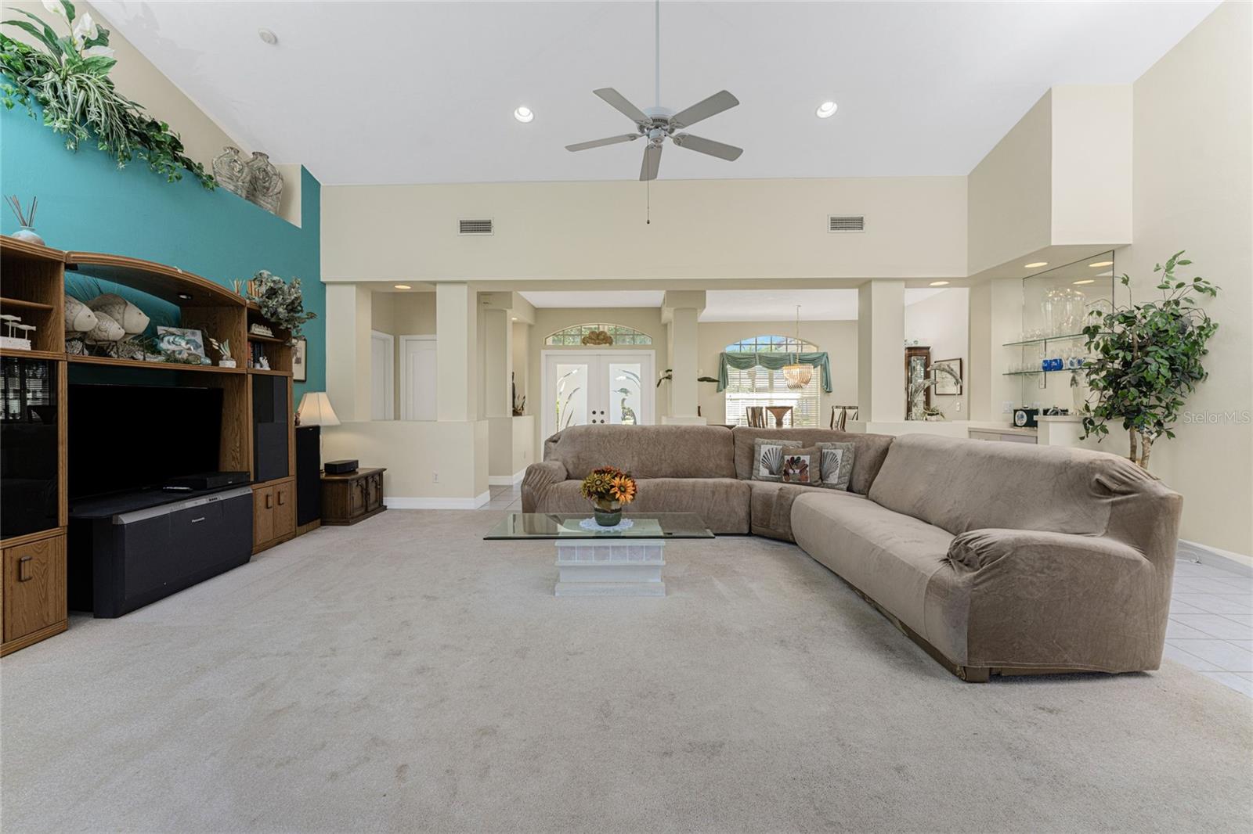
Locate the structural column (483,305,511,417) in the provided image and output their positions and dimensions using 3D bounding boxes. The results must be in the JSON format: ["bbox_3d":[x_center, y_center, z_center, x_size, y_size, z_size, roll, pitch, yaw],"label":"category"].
[{"bbox_3d":[-1.995,-0.830,7.600,0.360,1.680,0.360,0,0,1],"label":"structural column"}]

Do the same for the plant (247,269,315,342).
[{"bbox_3d":[-2.890,-0.930,4.100,0.480,0.570,0.500,0,0,1],"label":"plant"}]

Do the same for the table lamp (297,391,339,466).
[{"bbox_3d":[-3.210,0.155,5.100,0.400,0.810,0.400,0,0,1],"label":"table lamp"}]

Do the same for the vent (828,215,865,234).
[{"bbox_3d":[2.363,-2.069,5.225,0.400,0.195,0.030,0,1,1],"label":"vent"}]

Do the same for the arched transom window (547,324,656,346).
[{"bbox_3d":[-0.484,-1.434,8.440,1.870,0.390,0.100,0,1,1],"label":"arched transom window"}]

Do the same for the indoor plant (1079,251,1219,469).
[{"bbox_3d":[3.550,-0.030,3.330,0.780,2.160,0.750,0,0,1],"label":"indoor plant"}]

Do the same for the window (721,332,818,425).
[{"bbox_3d":[2.875,-0.585,9.650,1.880,2.090,0.130,0,0,1],"label":"window"}]

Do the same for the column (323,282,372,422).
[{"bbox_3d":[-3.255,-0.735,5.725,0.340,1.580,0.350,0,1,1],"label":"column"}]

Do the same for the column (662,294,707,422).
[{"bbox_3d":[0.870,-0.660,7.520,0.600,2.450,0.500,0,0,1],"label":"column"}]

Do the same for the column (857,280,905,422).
[{"bbox_3d":[2.950,-0.740,5.665,0.370,1.590,0.360,0,0,1],"label":"column"}]

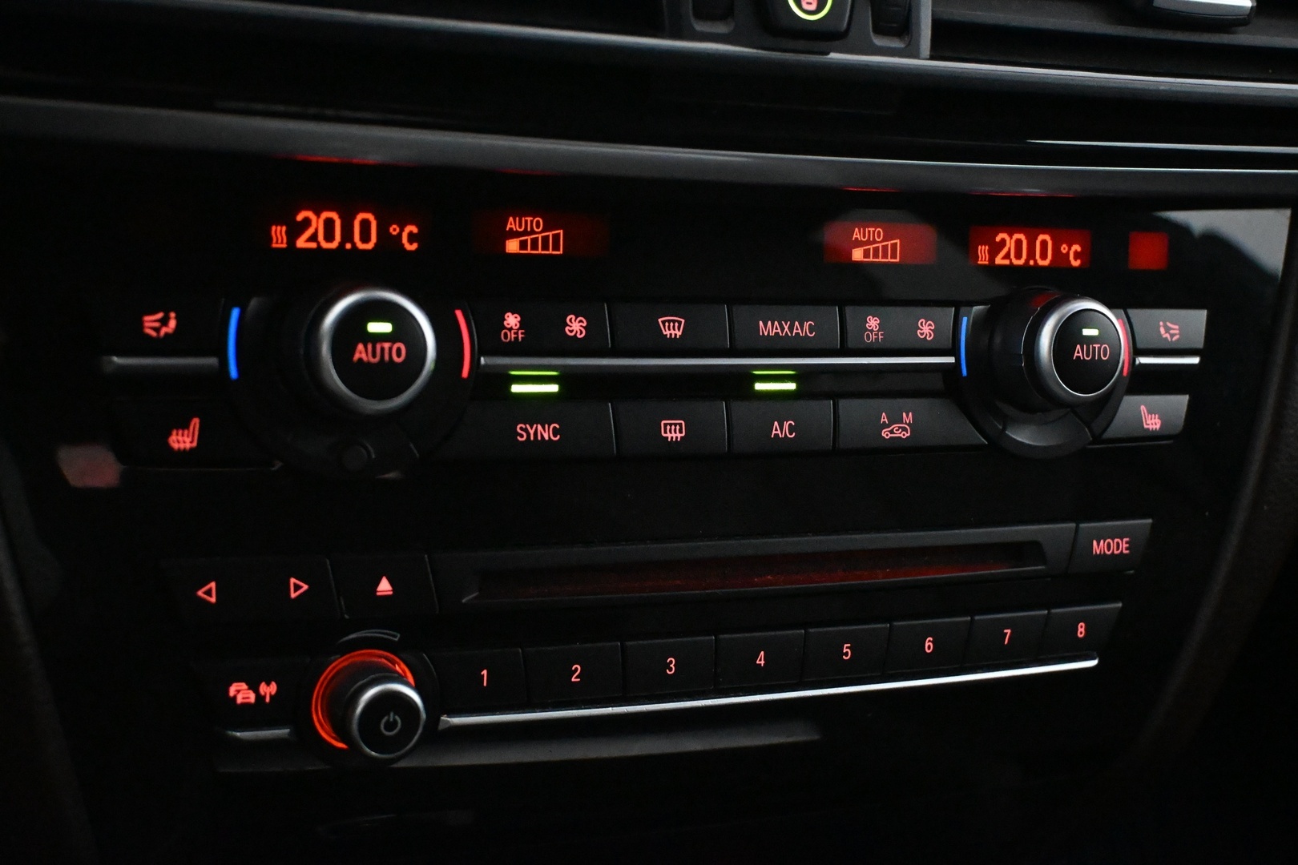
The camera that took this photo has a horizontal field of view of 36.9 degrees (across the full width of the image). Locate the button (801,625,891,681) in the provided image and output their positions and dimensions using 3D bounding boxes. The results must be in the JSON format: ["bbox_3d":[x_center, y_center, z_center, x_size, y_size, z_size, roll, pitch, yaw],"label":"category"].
[{"bbox_3d":[0.038,0.043,0.383,0.019,0.011,0.004,-1,8,-27],"label":"button"}]

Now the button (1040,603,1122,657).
[{"bbox_3d":[0.091,0.042,0.415,0.021,0.011,0.007,-1,8,-27],"label":"button"}]

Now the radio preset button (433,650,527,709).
[{"bbox_3d":[-0.032,0.044,0.353,0.019,0.011,0.007,-1,8,-27],"label":"radio preset button"}]

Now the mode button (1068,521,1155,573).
[{"bbox_3d":[0.097,0.024,0.416,0.021,0.011,0.007,-1,8,-27],"label":"mode button"}]

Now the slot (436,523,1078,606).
[{"bbox_3d":[0.024,0.025,0.380,0.144,0.011,0.010,-1,8,-27],"label":"slot"}]

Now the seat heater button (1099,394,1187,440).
[{"bbox_3d":[0.104,-0.004,0.416,0.023,0.009,0.007,-1,8,-27],"label":"seat heater button"}]

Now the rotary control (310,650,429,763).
[{"bbox_3d":[-0.046,0.047,0.331,0.019,0.019,0.013,-1,10,-27],"label":"rotary control"}]

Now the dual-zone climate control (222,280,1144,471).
[{"bbox_3d":[0.019,-0.009,0.362,0.195,0.033,0.020,-1,8,-27],"label":"dual-zone climate control"}]

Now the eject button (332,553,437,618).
[{"bbox_3d":[-0.048,0.027,0.342,0.020,0.011,0.007,-1,8,-27],"label":"eject button"}]

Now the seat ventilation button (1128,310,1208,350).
[{"bbox_3d":[0.107,-0.022,0.406,0.022,0.009,0.004,-1,4,-27],"label":"seat ventilation button"}]

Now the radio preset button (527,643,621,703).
[{"bbox_3d":[-0.015,0.044,0.357,0.019,0.011,0.004,-1,8,-27],"label":"radio preset button"}]

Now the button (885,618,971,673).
[{"bbox_3d":[0.055,0.042,0.392,0.019,0.011,0.004,-1,8,-27],"label":"button"}]

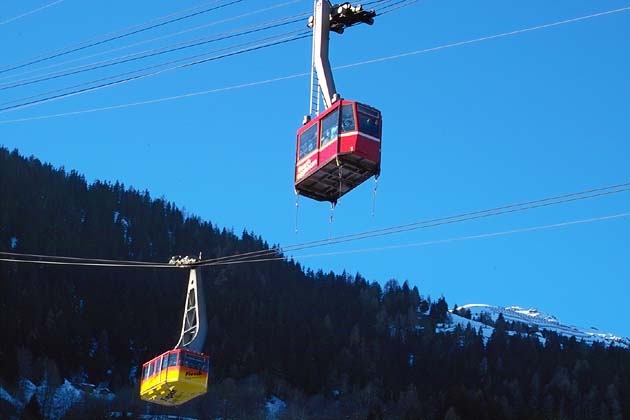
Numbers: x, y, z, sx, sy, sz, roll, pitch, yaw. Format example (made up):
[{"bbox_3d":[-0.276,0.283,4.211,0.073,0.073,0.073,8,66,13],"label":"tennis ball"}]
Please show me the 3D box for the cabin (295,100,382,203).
[{"bbox_3d":[0.967,-2.409,68.471,2.140,2.550,3.950,23,-36,-29],"label":"cabin"}]

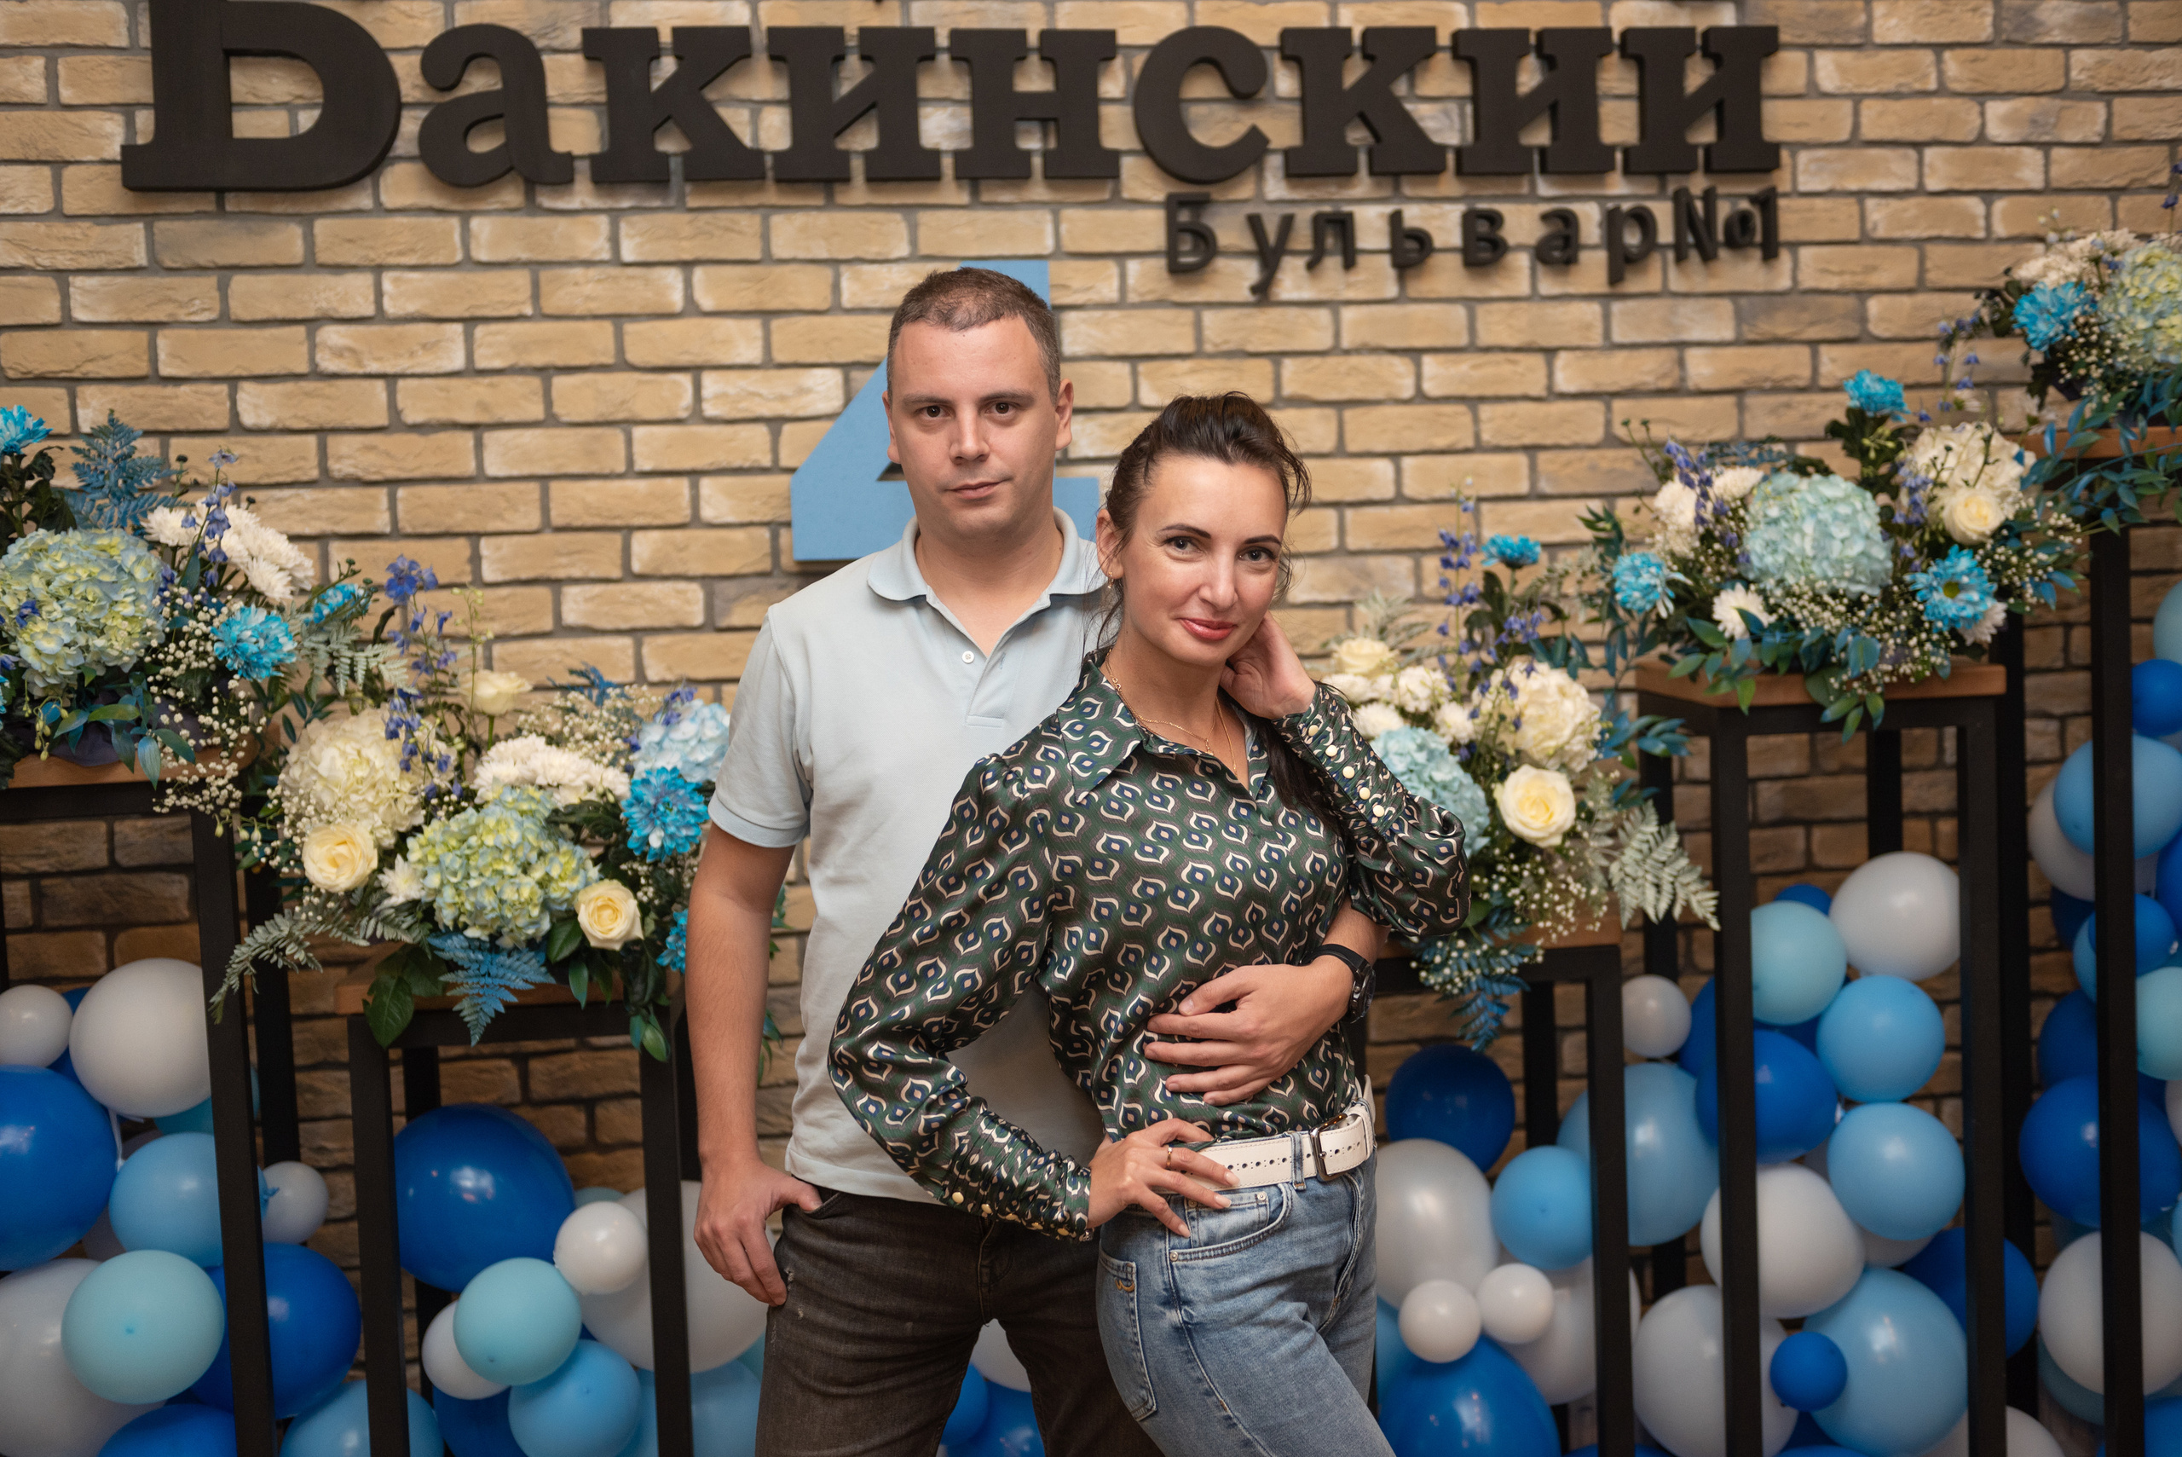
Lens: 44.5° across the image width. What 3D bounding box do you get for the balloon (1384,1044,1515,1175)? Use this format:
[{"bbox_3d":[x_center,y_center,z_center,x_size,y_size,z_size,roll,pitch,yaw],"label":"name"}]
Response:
[{"bbox_3d":[0.444,0.471,3.291,0.162,0.166,0.162,-2,4,7],"label":"balloon"}]

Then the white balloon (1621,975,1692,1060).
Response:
[{"bbox_3d":[0.789,0.407,3.760,0.114,0.120,0.122,-2,3,12],"label":"white balloon"}]

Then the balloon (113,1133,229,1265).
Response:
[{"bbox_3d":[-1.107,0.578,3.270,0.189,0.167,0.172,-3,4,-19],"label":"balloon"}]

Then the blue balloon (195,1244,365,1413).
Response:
[{"bbox_3d":[-1.000,0.737,3.277,0.211,0.216,0.214,-3,4,-10],"label":"blue balloon"}]

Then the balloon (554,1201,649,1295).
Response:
[{"bbox_3d":[-0.620,0.657,3.374,0.121,0.121,0.121,-3,4,-11],"label":"balloon"}]

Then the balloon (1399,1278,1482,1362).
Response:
[{"bbox_3d":[0.394,0.670,3.015,0.092,0.096,0.092,-2,4,7],"label":"balloon"}]

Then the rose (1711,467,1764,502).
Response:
[{"bbox_3d":[0.919,-0.347,3.788,0.075,0.051,0.070,-1,4,14],"label":"rose"}]

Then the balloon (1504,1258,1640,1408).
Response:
[{"bbox_3d":[0.673,0.840,3.740,0.199,0.220,0.205,-2,3,10],"label":"balloon"}]

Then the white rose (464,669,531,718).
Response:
[{"bbox_3d":[-0.758,-0.045,3.402,0.085,0.061,0.078,-3,4,-13],"label":"white rose"}]

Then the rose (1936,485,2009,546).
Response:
[{"bbox_3d":[1.039,-0.251,3.144,0.086,0.074,0.076,-1,4,18],"label":"rose"}]

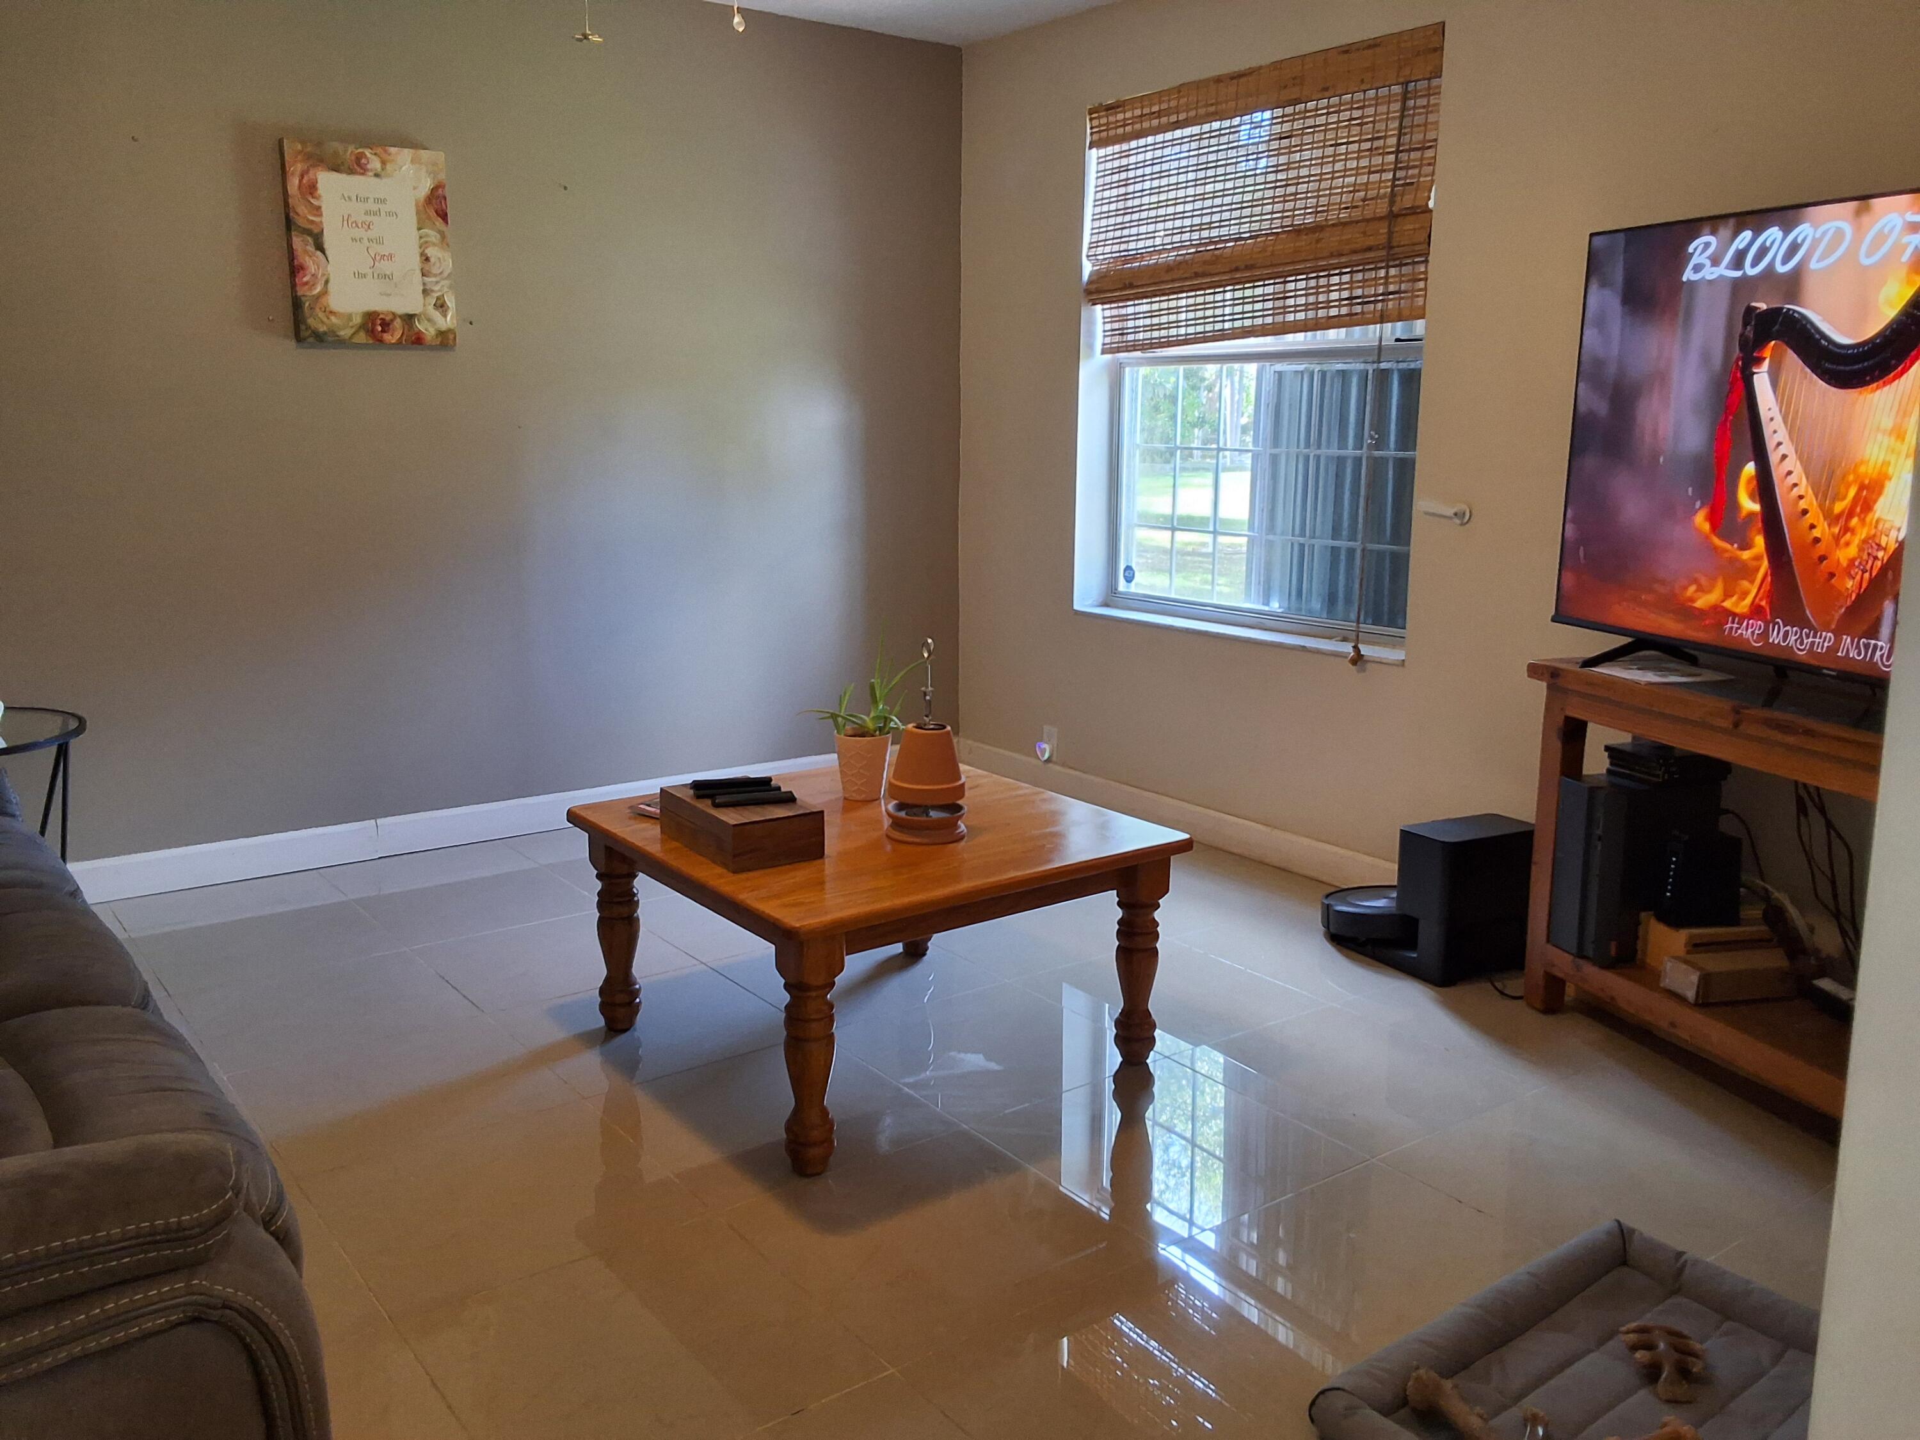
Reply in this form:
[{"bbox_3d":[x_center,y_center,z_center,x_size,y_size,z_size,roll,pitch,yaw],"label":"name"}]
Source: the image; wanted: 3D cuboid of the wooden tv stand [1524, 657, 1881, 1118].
[{"bbox_3d":[1.588,0.338,2.914,0.380,0.732,1.150,-4,12,-21],"label":"wooden tv stand"}]

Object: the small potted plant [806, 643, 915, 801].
[{"bbox_3d":[-0.200,-0.002,3.221,0.235,0.335,0.205,0,12,-4],"label":"small potted plant"}]

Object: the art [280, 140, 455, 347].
[{"bbox_3d":[-1.556,-1.253,4.112,0.412,0.508,0.035,-8,14,-36],"label":"art"}]

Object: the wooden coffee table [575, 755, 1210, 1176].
[{"bbox_3d":[-0.179,0.426,3.108,0.912,0.462,0.912,-8,14,-36],"label":"wooden coffee table"}]

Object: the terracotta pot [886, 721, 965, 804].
[{"bbox_3d":[-0.064,0.079,2.949,0.152,0.136,0.152,0,11,0],"label":"terracotta pot"}]

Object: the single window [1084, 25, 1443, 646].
[{"bbox_3d":[0.807,-1.005,4.365,0.140,1.534,1.286,-8,14,-36],"label":"single window"}]

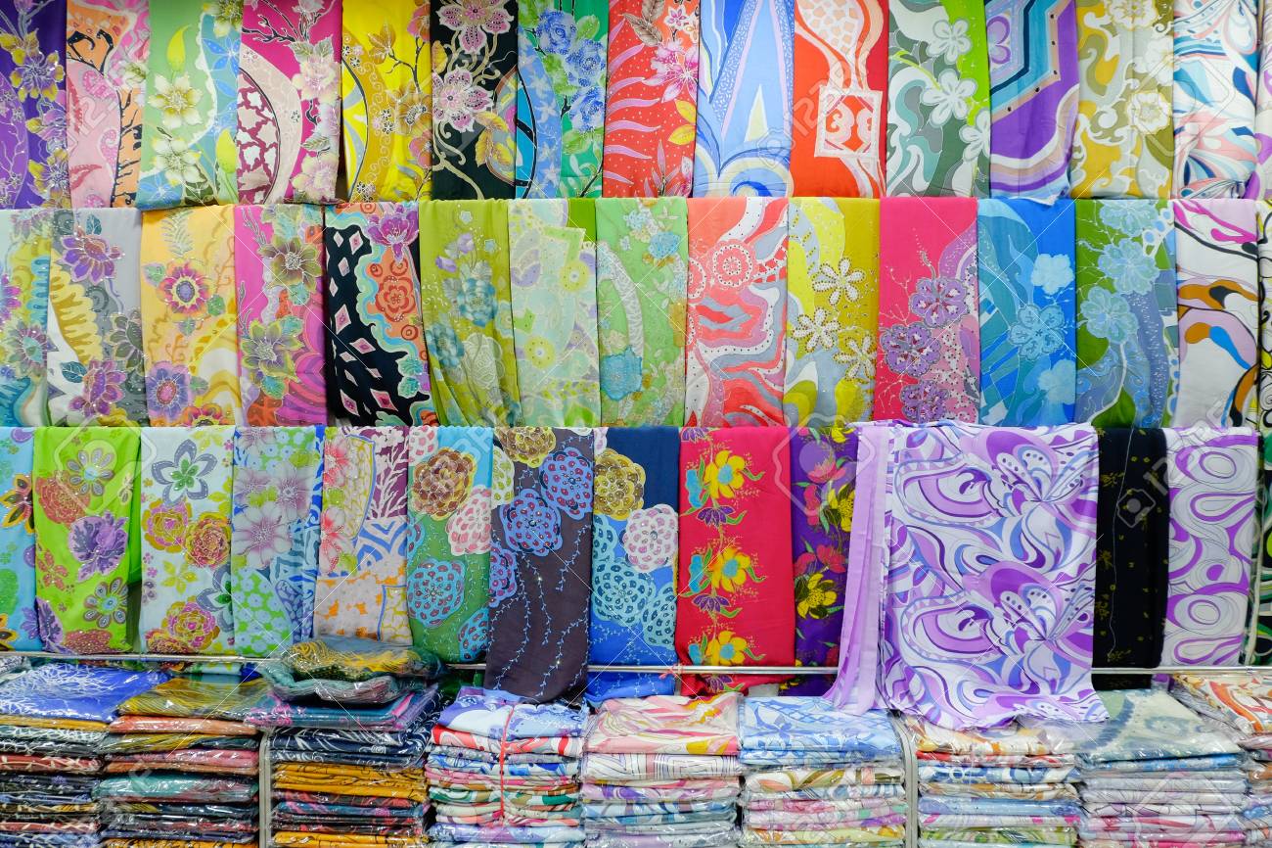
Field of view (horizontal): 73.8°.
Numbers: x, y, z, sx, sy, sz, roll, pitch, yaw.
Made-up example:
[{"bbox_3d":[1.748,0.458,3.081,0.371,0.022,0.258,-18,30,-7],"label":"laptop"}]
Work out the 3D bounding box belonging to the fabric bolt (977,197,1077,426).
[{"bbox_3d":[0.885,-0.250,1.955,0.224,0.523,0.080,0,0,2],"label":"fabric bolt"}]

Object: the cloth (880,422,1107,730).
[{"bbox_3d":[0.772,0.327,1.894,0.478,0.658,0.130,0,0,2],"label":"cloth"}]

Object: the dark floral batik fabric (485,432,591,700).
[{"bbox_3d":[-0.213,0.315,1.949,0.239,0.617,0.080,0,0,2],"label":"dark floral batik fabric"}]

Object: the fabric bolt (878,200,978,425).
[{"bbox_3d":[0.662,-0.255,1.964,0.237,0.523,0.080,0,0,2],"label":"fabric bolt"}]

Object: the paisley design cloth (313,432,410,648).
[{"bbox_3d":[-0.615,0.263,1.965,0.217,0.512,0.080,0,0,2],"label":"paisley design cloth"}]

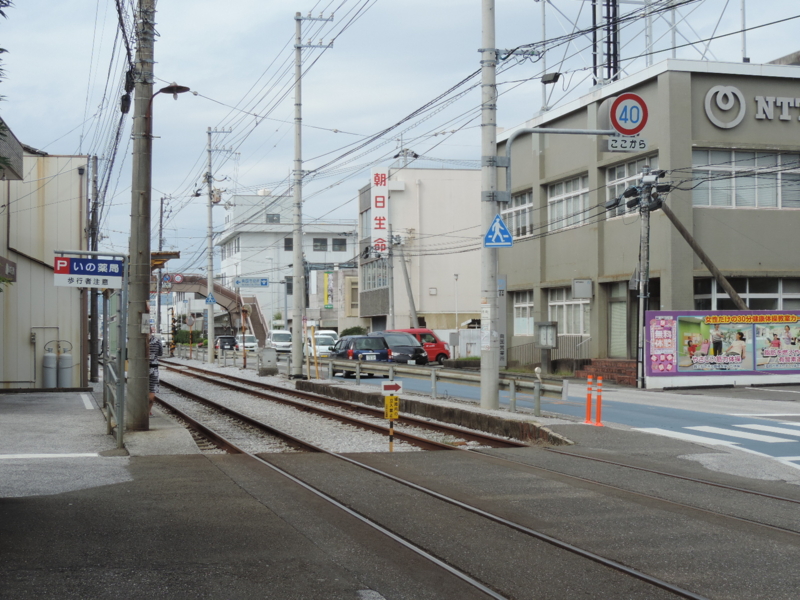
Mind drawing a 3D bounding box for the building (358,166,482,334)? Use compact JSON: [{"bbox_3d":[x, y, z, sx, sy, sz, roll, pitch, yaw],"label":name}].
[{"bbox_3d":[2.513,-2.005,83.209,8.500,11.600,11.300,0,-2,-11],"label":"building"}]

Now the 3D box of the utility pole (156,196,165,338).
[{"bbox_3d":[-18.277,-1.870,97.000,0.550,12.100,0.450,0,-2,-14],"label":"utility pole"}]

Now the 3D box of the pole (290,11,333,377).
[{"bbox_3d":[-3.001,-3.594,43.100,1.400,12.350,0.420,0,-2,-14],"label":"pole"}]

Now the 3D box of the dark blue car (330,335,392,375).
[{"bbox_3d":[-1.555,2.088,47.310,1.700,1.500,4.400,0,-2,-13],"label":"dark blue car"}]

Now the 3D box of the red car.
[{"bbox_3d":[0.957,2.448,66.500,3.400,1.890,1.475,0,-2,4],"label":"red car"}]

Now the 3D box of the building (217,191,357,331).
[{"bbox_3d":[-11.400,-2.254,129.015,13.500,14.900,17.000,0,-2,-15],"label":"building"}]

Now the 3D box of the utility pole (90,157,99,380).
[{"bbox_3d":[-10.350,-1.053,43.047,0.260,7.650,0.260,0,-2,-14],"label":"utility pole"}]

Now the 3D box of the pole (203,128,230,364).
[{"bbox_3d":[-9.466,-2.830,66.000,1.350,12.200,0.500,0,-2,-14],"label":"pole"}]

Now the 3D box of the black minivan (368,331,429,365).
[{"bbox_3d":[-0.100,2.372,60.157,1.750,1.640,4.600,0,-2,-15],"label":"black minivan"}]

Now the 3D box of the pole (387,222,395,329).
[{"bbox_3d":[-0.460,-0.420,70.040,0.290,7.800,0.290,-2,-2,13],"label":"pole"}]

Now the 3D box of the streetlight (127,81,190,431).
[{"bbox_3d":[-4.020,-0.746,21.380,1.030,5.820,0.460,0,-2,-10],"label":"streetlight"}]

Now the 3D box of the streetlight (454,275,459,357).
[{"bbox_3d":[3.334,0.944,75.000,0.250,5.100,0.220,0,-2,-14],"label":"streetlight"}]

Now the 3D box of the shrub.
[{"bbox_3d":[-2.800,2.705,77.955,1.700,2.000,1.500,0,-2,13],"label":"shrub"}]

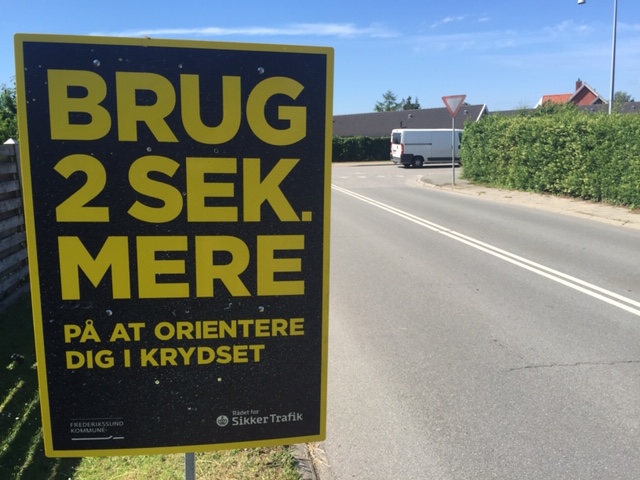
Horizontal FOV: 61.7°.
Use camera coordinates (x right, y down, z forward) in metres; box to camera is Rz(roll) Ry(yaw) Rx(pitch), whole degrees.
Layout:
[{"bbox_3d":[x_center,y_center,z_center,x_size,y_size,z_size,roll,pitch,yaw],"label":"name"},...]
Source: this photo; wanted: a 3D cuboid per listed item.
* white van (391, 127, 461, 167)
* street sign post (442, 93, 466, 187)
[{"bbox_3d":[7.245,-5.623,32.998,5.400,2.250,2.050,-4,10,-12],"label":"white van"},{"bbox_3d":[4.572,-3.363,18.227,0.812,2.991,0.090,-1,10,9],"label":"street sign post"}]

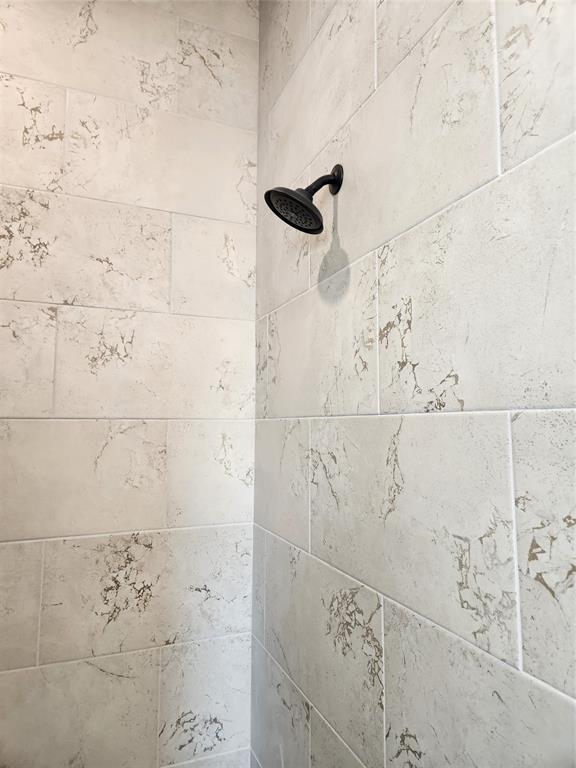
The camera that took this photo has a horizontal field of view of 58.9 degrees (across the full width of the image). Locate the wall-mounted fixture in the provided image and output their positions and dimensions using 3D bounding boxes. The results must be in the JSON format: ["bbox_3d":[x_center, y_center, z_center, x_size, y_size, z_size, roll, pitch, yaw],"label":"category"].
[{"bbox_3d":[0.030,-0.391,1.056,0.157,0.153,0.138,2,-6,-22],"label":"wall-mounted fixture"}]

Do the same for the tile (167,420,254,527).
[{"bbox_3d":[-0.222,0.261,1.473,0.250,0.301,0.014,2,-6,-22],"label":"tile"}]

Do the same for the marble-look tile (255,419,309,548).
[{"bbox_3d":[-0.022,0.252,1.344,0.010,0.304,0.402,2,-6,-22],"label":"marble-look tile"}]

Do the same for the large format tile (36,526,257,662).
[{"bbox_3d":[-0.361,0.564,1.399,0.553,0.304,0.010,2,-6,-22],"label":"large format tile"}]

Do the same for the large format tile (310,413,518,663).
[{"bbox_3d":[0.167,0.209,0.883,0.014,0.301,0.579,2,-6,-22],"label":"large format tile"}]

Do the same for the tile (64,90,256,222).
[{"bbox_3d":[-0.355,-0.653,1.499,0.546,0.301,0.014,2,-6,-22],"label":"tile"}]

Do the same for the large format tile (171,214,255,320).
[{"bbox_3d":[-0.221,-0.344,1.528,0.253,0.301,0.014,2,-6,-22],"label":"large format tile"}]

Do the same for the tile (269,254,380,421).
[{"bbox_3d":[0.056,-0.071,1.186,0.010,0.304,0.585,2,-6,-22],"label":"tile"}]

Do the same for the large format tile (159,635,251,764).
[{"bbox_3d":[-0.227,0.875,1.426,0.259,0.304,0.010,2,-6,-22],"label":"large format tile"}]

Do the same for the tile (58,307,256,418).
[{"bbox_3d":[-0.357,-0.047,1.445,0.544,0.301,0.014,2,-6,-22],"label":"tile"}]

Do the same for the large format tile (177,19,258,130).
[{"bbox_3d":[-0.219,-0.959,1.598,0.259,0.304,0.010,2,-6,-22],"label":"large format tile"}]

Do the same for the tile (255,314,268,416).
[{"bbox_3d":[-0.074,-0.042,1.494,0.014,0.301,0.108,2,-6,-22],"label":"tile"}]

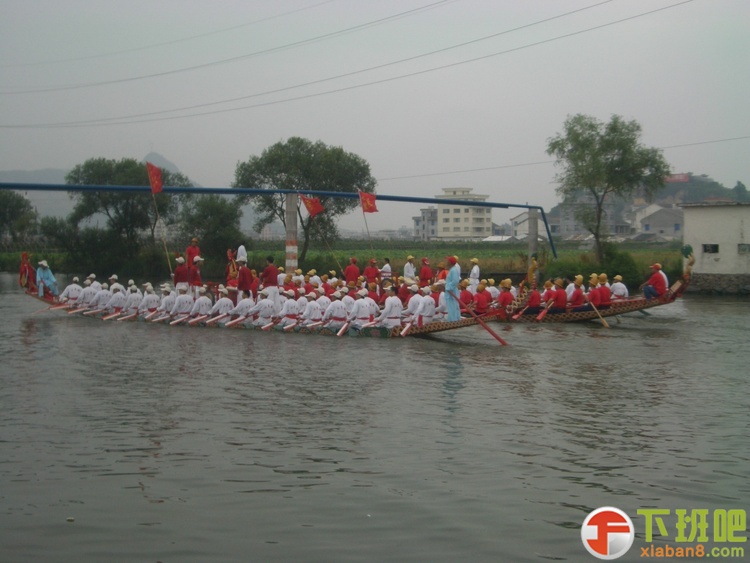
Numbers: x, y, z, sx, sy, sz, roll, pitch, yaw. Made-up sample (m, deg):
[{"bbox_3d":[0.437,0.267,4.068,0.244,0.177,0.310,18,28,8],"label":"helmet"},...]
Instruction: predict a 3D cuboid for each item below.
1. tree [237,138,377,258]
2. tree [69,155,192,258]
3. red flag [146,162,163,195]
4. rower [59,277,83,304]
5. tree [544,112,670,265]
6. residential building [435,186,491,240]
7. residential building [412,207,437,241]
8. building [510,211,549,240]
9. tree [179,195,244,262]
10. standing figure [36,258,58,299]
[{"bbox_3d":[-4.680,-5.377,70.500,9.500,8.400,8.800,0,2,0],"label":"tree"},{"bbox_3d":[-18.031,-5.325,78.000,9.200,7.900,8.200,0,2,0],"label":"tree"},{"bbox_3d":[-7.267,-3.394,35.000,0.620,1.060,0.220,-1,2,-18],"label":"red flag"},{"bbox_3d":[-11.182,0.367,39.000,0.580,1.080,0.800,-2,3,-43],"label":"rower"},{"bbox_3d":[12.890,-5.013,58.500,6.900,8.400,6.600,0,2,0],"label":"tree"},{"bbox_3d":[30.672,-22.918,366.000,19.500,19.300,13.000,0,2,0],"label":"residential building"},{"bbox_3d":[17.335,-19.472,366.000,9.300,12.600,10.500,0,2,0],"label":"residential building"},{"bbox_3d":[49.172,-17.505,338.000,12.000,10.500,11.000,0,2,0],"label":"building"},{"bbox_3d":[-11.629,-3.793,76.000,4.800,5.000,4.600,0,2,0],"label":"tree"},{"bbox_3d":[-12.324,-0.075,40.000,0.750,1.450,0.650,-1,2,-23],"label":"standing figure"}]

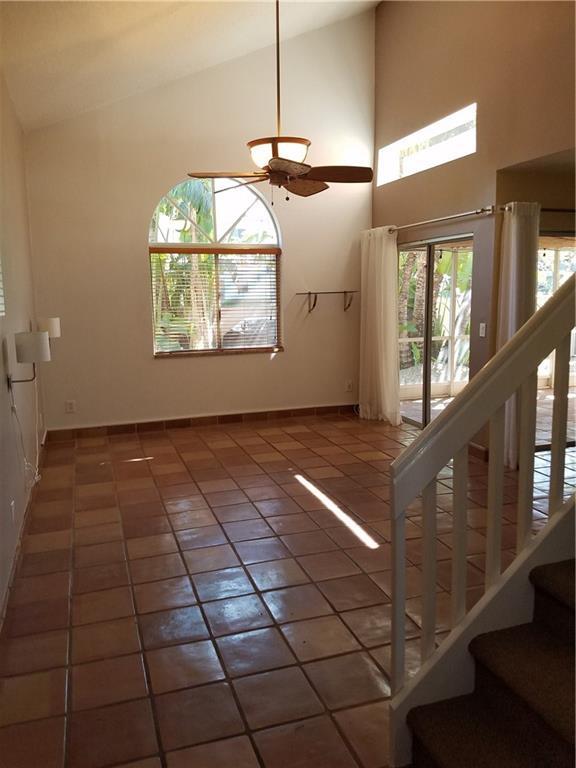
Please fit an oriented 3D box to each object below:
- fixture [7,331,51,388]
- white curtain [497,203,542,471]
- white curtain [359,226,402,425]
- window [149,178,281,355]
[{"bbox_3d":[-1.592,-0.140,3.551,0.240,0.350,0.190,-3,11,-19],"label":"fixture"},{"bbox_3d":[1.994,-0.382,5.037,0.330,2.270,0.180,-3,11,-19],"label":"white curtain"},{"bbox_3d":[1.075,-0.660,6.694,0.200,2.240,0.550,-3,11,-19],"label":"white curtain"},{"bbox_3d":[-0.779,-1.285,6.427,1.450,1.880,0.120,-3,11,-19],"label":"window"}]

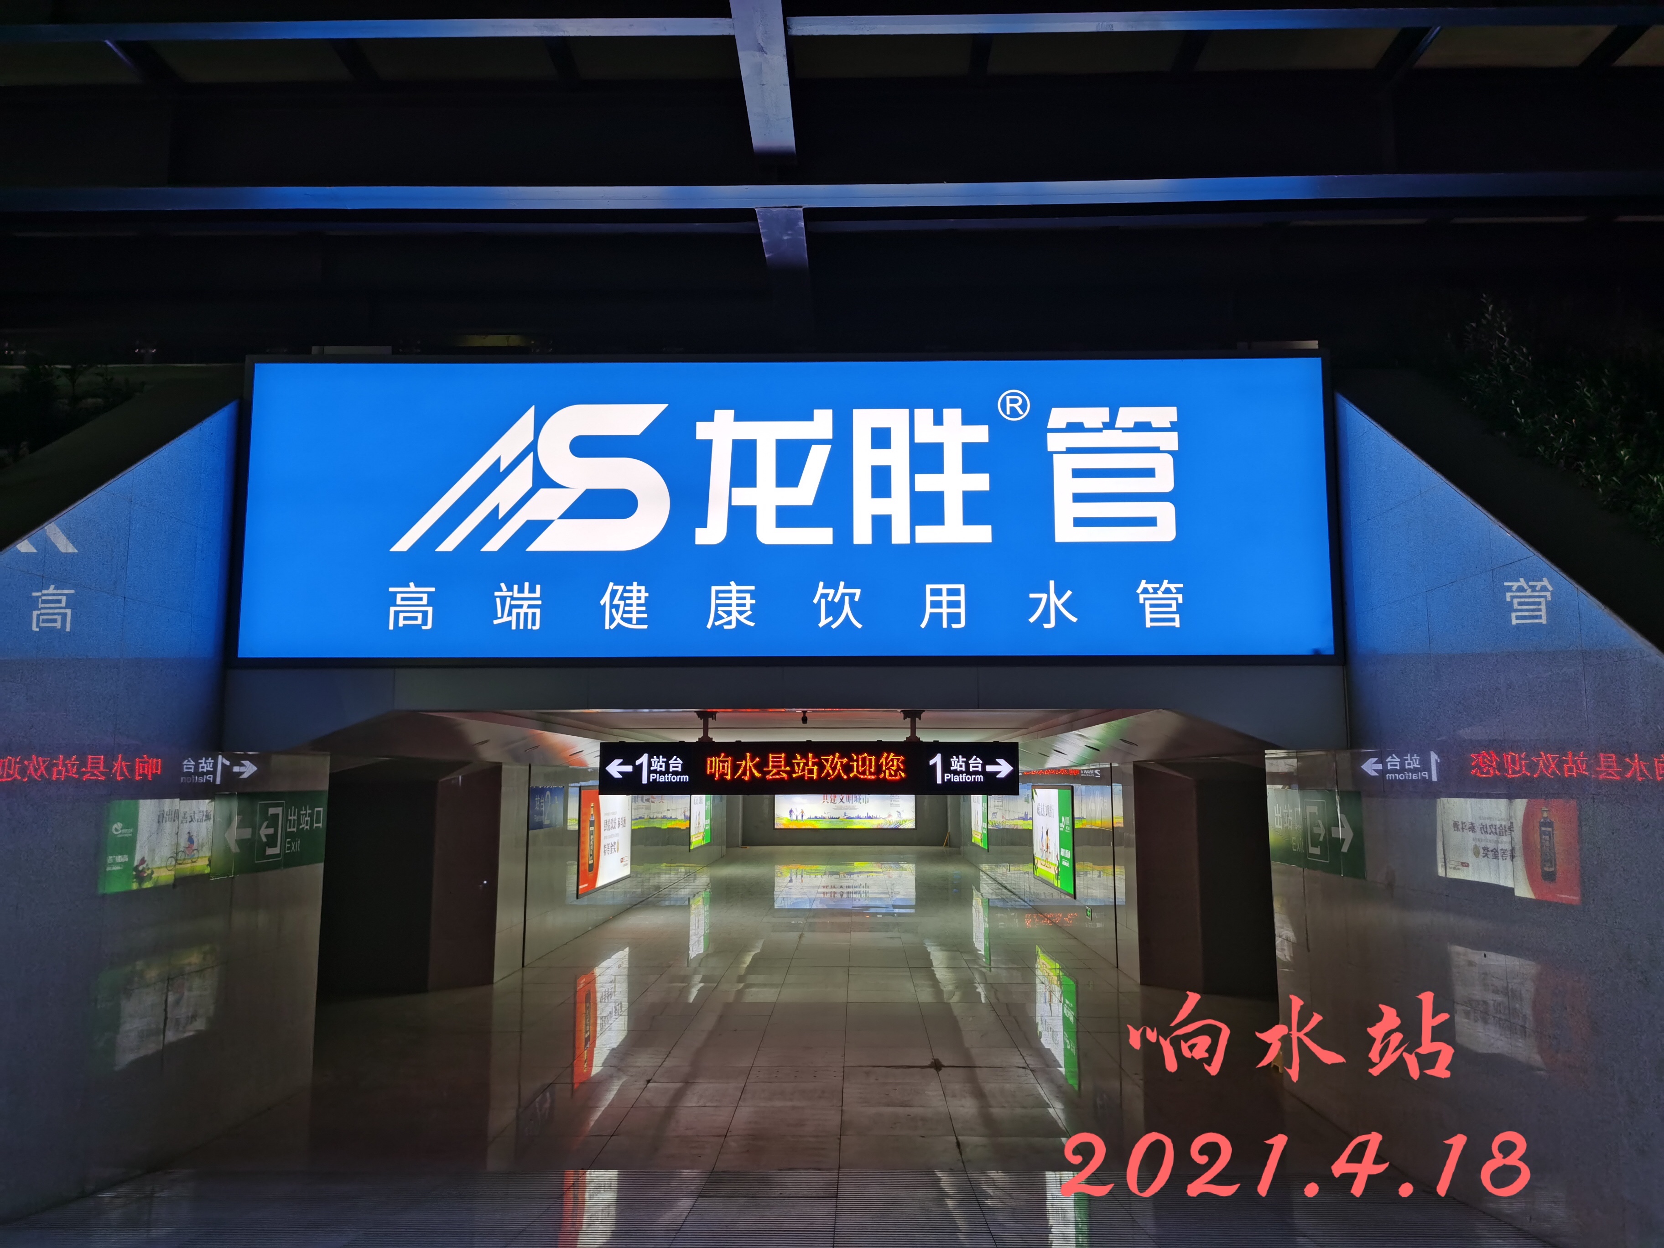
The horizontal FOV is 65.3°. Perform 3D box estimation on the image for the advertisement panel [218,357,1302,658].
[{"bbox_3d":[-0.320,-0.828,9.355,7.830,2.256,0.200,0,-7,1],"label":"advertisement panel"}]

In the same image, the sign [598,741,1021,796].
[{"bbox_3d":[-0.228,1.528,13.676,4.453,0.576,0.200,0,-7,1],"label":"sign"}]

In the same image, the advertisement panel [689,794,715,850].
[{"bbox_3d":[-3.633,5.402,36.600,0.120,1.734,4.920,0,-7,1],"label":"advertisement panel"}]

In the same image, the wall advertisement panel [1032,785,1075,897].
[{"bbox_3d":[3.867,3.730,22.863,0.120,1.739,4.871,0,-7,1],"label":"wall advertisement panel"}]

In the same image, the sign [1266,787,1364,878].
[{"bbox_3d":[3.623,1.578,9.944,0.060,0.593,2.066,0,-7,1],"label":"sign"}]

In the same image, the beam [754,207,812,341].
[{"bbox_3d":[-0.313,-2.717,9.782,0.314,0.300,2.616,0,-7,1],"label":"beam"}]

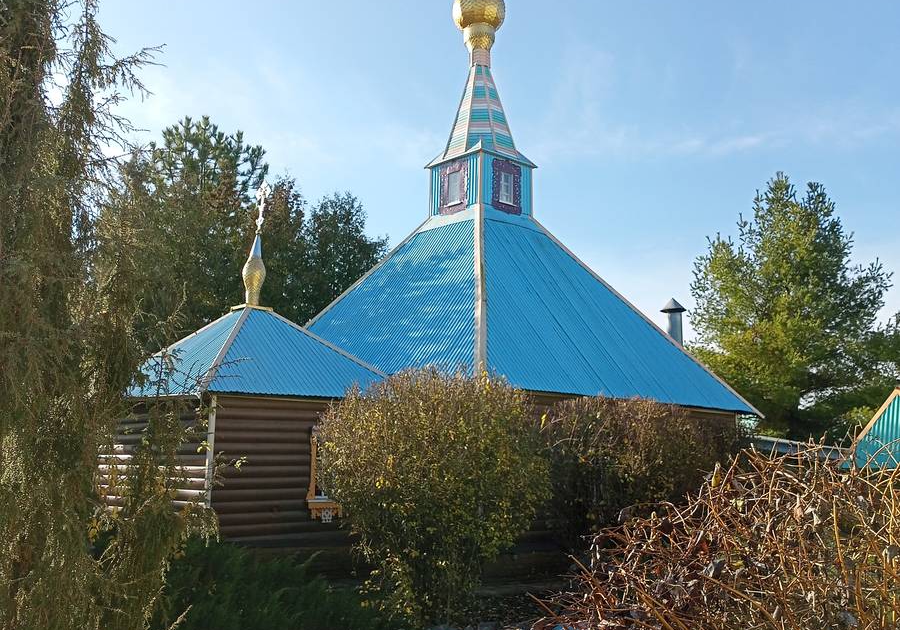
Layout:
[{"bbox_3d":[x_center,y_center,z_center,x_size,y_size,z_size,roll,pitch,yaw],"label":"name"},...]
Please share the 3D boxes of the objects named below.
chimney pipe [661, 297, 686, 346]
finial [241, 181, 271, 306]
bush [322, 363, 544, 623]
[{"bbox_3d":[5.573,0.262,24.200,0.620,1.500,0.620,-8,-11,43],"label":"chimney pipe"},{"bbox_3d":[-3.627,-1.342,18.196,0.460,2.355,0.460,0,-8,0],"label":"finial"},{"bbox_3d":[-0.215,2.307,12.595,2.700,3.154,2.850,0,-8,0],"label":"bush"}]

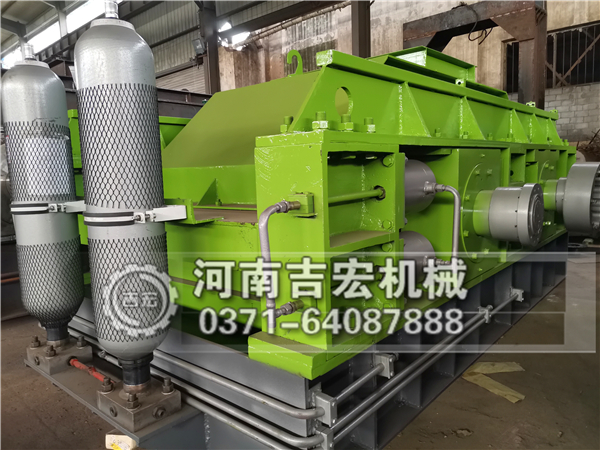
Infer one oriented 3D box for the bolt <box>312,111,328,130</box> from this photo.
[{"bbox_3d":[0.085,-0.411,1.803,0.069,0.083,0.068,4,9,41],"label":"bolt"}]

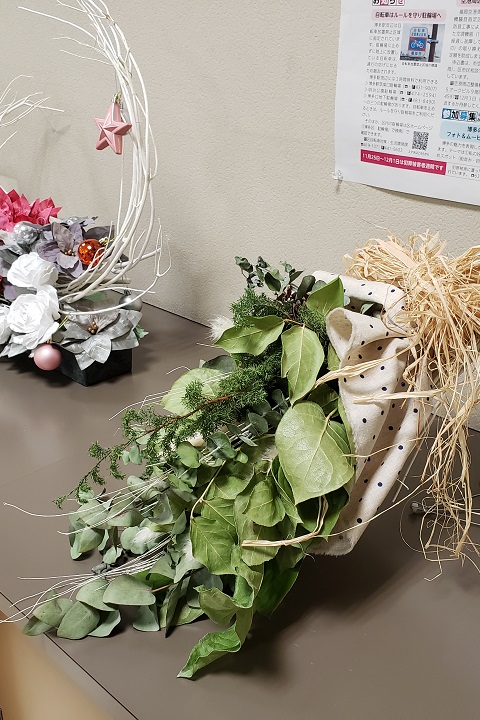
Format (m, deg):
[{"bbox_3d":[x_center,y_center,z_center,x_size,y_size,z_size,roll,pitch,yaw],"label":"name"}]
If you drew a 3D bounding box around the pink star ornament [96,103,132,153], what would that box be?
[{"bbox_3d":[-0.132,-0.240,0.751,0.052,0.054,0.018,22,31,37],"label":"pink star ornament"}]

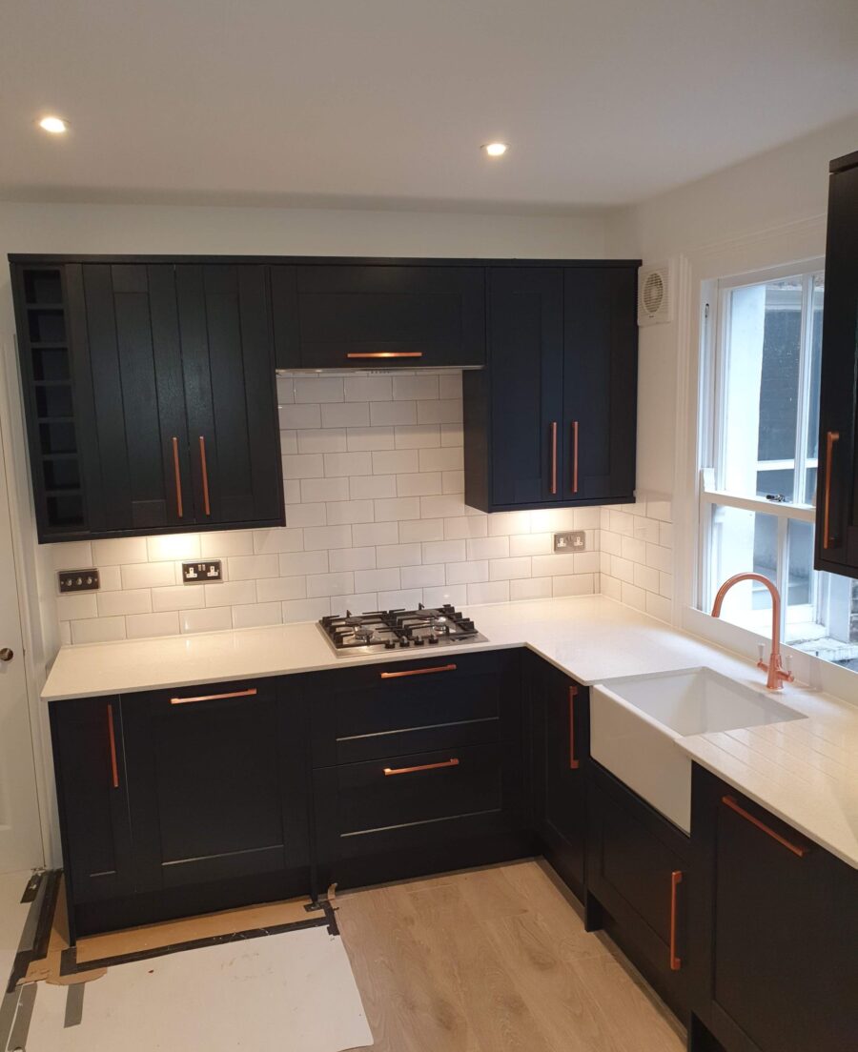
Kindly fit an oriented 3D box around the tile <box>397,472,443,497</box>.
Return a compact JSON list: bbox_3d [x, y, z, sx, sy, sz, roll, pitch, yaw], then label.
[{"bbox_3d":[-0.039,-0.176,3.640,0.200,0.100,0.010,-4,8,-16],"label":"tile"}]

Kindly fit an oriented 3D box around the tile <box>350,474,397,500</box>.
[{"bbox_3d":[-0.233,-0.162,3.568,0.199,0.097,0.010,-4,8,-16],"label":"tile"}]

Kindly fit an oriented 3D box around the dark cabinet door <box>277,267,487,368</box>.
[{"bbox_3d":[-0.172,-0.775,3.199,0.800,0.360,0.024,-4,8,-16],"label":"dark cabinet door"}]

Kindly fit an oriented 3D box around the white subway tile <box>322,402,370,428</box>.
[{"bbox_3d":[-0.338,-0.453,3.507,0.200,0.099,0.008,-4,9,-16],"label":"white subway tile"}]

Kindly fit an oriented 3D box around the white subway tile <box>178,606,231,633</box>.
[{"bbox_3d":[-0.896,0.379,3.461,0.200,0.098,0.009,-4,8,-16],"label":"white subway tile"}]

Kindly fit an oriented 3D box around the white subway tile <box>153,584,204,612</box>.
[{"bbox_3d":[-0.998,0.286,3.420,0.200,0.099,0.008,-4,9,-16],"label":"white subway tile"}]

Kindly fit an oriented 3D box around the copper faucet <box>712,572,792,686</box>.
[{"bbox_3d":[0.954,0.319,2.572,0.251,0.364,0.166,-4,8,-16],"label":"copper faucet"}]

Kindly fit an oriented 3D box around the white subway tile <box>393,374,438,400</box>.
[{"bbox_3d":[-0.051,-0.571,3.581,0.200,0.098,0.009,-4,8,-16],"label":"white subway tile"}]

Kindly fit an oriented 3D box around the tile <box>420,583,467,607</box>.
[{"bbox_3d":[0.073,0.310,3.736,0.200,0.098,0.009,-4,8,-16],"label":"tile"}]

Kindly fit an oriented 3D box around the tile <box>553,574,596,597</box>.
[{"bbox_3d":[0.650,0.267,3.872,0.198,0.098,0.010,-4,8,-16],"label":"tile"}]

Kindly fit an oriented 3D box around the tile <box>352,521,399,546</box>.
[{"bbox_3d":[-0.225,0.035,3.584,0.198,0.098,0.010,-4,8,-16],"label":"tile"}]

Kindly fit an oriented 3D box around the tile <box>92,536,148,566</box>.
[{"bbox_3d":[-1.194,0.104,3.333,0.200,0.100,0.010,-4,8,-16],"label":"tile"}]

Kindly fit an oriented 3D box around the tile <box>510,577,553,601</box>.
[{"bbox_3d":[0.457,0.281,3.817,0.198,0.098,0.010,-4,8,-16],"label":"tile"}]

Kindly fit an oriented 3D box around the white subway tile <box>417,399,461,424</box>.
[{"bbox_3d":[0.048,-0.477,3.607,0.199,0.097,0.010,-4,8,-16],"label":"white subway tile"}]

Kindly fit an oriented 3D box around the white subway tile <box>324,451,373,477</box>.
[{"bbox_3d":[-0.333,-0.254,3.541,0.200,0.098,0.009,-4,8,-16],"label":"white subway tile"}]

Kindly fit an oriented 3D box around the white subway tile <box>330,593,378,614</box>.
[{"bbox_3d":[-0.314,0.338,3.624,0.200,0.100,0.010,-4,8,-16],"label":"white subway tile"}]

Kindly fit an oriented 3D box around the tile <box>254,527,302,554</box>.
[{"bbox_3d":[-0.614,0.062,3.501,0.200,0.098,0.009,-4,8,-16],"label":"tile"}]

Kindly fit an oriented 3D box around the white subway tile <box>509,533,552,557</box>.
[{"bbox_3d":[0.452,0.085,3.821,0.200,0.099,0.008,-4,9,-16],"label":"white subway tile"}]

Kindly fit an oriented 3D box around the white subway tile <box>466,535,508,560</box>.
[{"bbox_3d":[0.260,0.100,3.765,0.200,0.100,0.010,-4,8,-16],"label":"white subway tile"}]

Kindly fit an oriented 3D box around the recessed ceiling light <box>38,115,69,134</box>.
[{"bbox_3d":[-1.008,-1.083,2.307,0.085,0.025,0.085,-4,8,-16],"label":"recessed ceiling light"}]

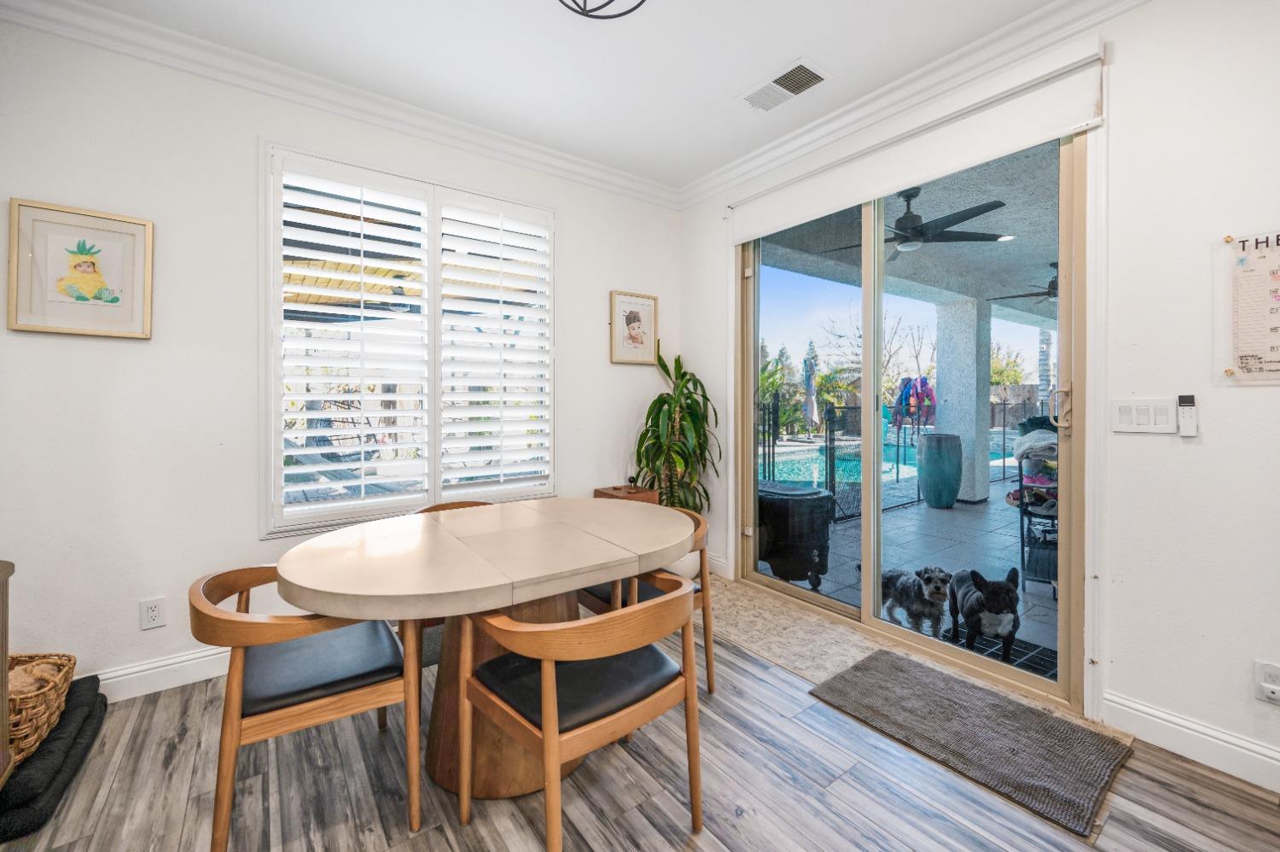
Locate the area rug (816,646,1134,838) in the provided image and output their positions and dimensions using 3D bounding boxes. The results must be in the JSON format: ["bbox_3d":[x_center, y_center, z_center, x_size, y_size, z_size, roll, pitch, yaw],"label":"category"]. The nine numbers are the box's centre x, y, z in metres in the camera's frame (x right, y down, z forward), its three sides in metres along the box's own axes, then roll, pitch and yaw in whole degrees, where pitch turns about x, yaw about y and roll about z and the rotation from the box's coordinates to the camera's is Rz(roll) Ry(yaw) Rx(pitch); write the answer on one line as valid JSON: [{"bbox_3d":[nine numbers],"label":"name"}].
[{"bbox_3d":[1.246,1.138,1.957,0.600,0.020,0.905,-1,2,-36],"label":"area rug"}]

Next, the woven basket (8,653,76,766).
[{"bbox_3d":[-2.201,0.961,1.597,0.470,0.250,0.400,-1,2,-36],"label":"woven basket"}]

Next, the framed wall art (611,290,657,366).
[{"bbox_3d":[-0.029,-0.698,3.579,0.405,0.505,0.030,-1,2,-36],"label":"framed wall art"}]

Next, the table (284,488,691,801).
[{"bbox_3d":[-0.468,0.770,1.860,1.410,0.770,1.039,-1,2,-34],"label":"table"}]

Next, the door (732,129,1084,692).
[{"bbox_3d":[1.256,-0.077,2.686,0.120,2.360,1.800,-1,2,-36],"label":"door"}]

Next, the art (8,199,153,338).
[{"bbox_3d":[-2.211,-0.612,1.976,0.400,0.495,0.030,-1,2,-36],"label":"art"}]

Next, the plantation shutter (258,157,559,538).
[{"bbox_3d":[-1.151,-0.419,2.766,1.476,1.798,0.080,-1,2,-36],"label":"plantation shutter"}]

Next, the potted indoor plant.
[{"bbox_3d":[0.241,0.279,3.457,0.570,1.620,0.570,0,2,0],"label":"potted indoor plant"}]

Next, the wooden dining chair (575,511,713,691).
[{"bbox_3d":[-0.013,0.767,2.182,0.525,0.745,0.585,-1,2,-36],"label":"wooden dining chair"}]

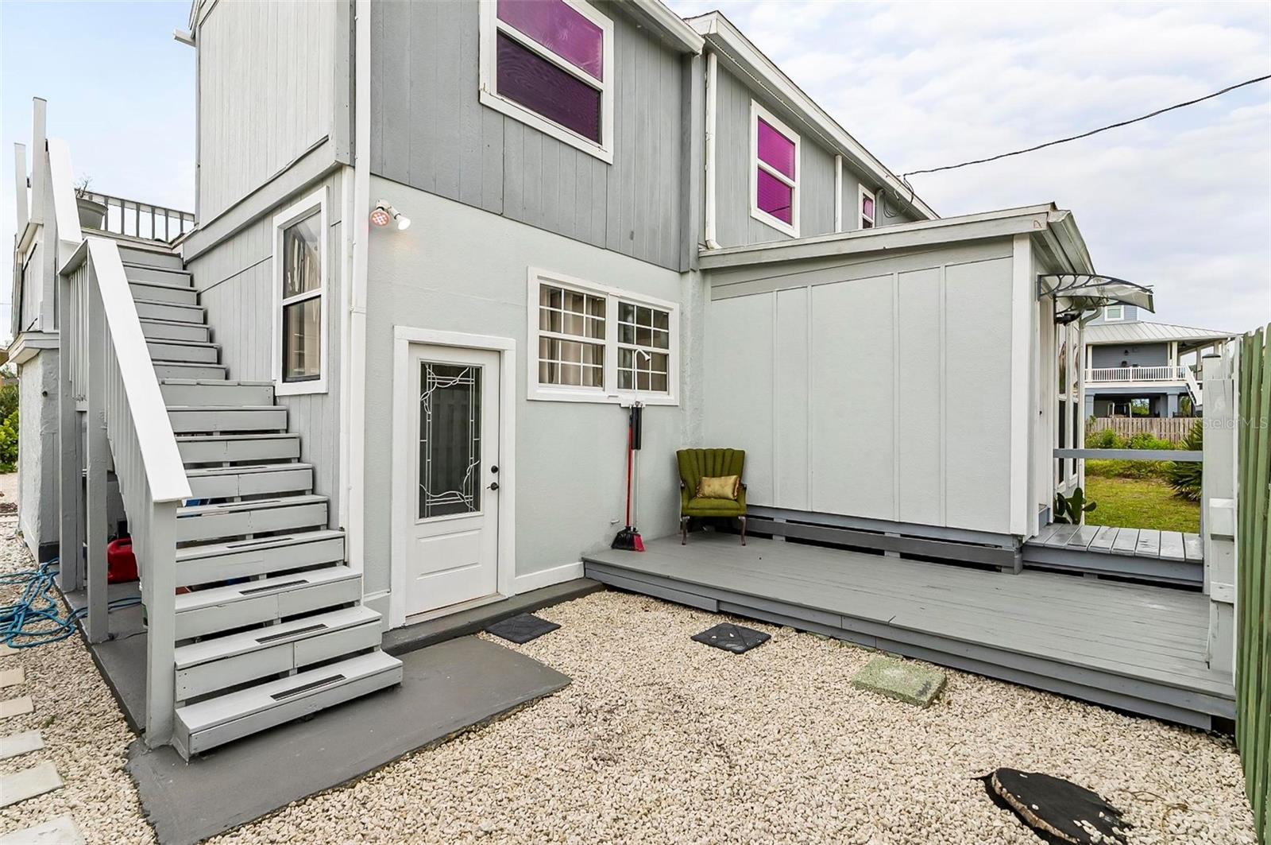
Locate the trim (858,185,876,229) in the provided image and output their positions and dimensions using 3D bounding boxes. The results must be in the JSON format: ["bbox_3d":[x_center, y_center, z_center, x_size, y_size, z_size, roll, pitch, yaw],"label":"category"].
[{"bbox_3d":[4.202,-3.646,10.203,0.070,1.041,0.821,1,0,43],"label":"trim"}]

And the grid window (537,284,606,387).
[{"bbox_3d":[-0.592,-0.802,5.364,0.070,0.950,0.837,1,0,43],"label":"grid window"}]

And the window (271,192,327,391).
[{"bbox_3d":[-2.678,-0.975,4.481,1.050,1.510,0.070,1,0,40],"label":"window"}]

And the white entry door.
[{"bbox_3d":[-1.448,0.427,4.493,0.050,2.041,0.800,1,0,43],"label":"white entry door"}]

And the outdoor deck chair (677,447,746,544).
[{"bbox_3d":[0.845,0.817,6.369,0.740,1.000,0.700,0,0,5],"label":"outdoor deck chair"}]

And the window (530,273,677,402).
[{"bbox_3d":[-0.220,-0.778,5.747,0.070,1.169,2.105,1,0,43],"label":"window"}]

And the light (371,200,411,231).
[{"bbox_3d":[-1.723,-1.461,3.971,0.180,0.190,0.250,1,0,43],"label":"light"}]

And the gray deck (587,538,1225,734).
[{"bbox_3d":[1.891,1.431,4.939,4.400,0.200,2.100,1,0,39],"label":"gray deck"}]

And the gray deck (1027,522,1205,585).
[{"bbox_3d":[4.523,1.194,5.367,1.240,0.200,1.500,1,0,39],"label":"gray deck"}]

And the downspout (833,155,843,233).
[{"bbox_3d":[3.311,-3.184,9.198,0.090,2.279,0.100,1,0,43],"label":"downspout"}]

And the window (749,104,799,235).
[{"bbox_3d":[1.963,-3.438,7.813,0.070,1.496,1.329,1,0,43],"label":"window"}]

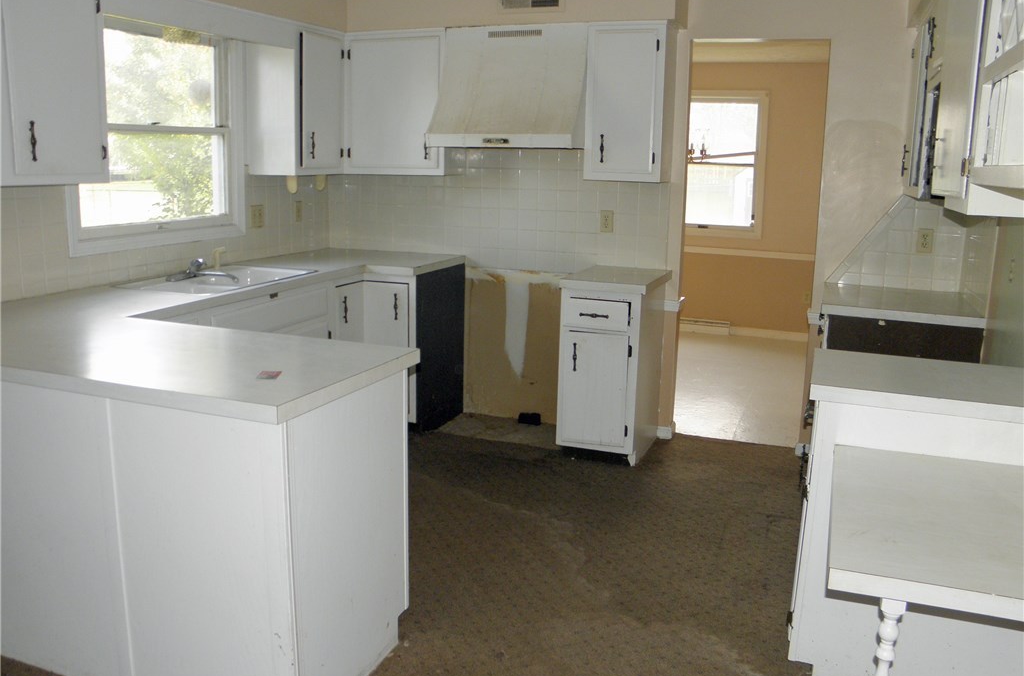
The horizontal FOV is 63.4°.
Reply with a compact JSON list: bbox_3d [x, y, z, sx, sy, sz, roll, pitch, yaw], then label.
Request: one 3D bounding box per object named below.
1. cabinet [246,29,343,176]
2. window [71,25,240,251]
[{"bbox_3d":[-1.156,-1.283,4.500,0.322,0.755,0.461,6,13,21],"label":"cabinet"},{"bbox_3d":[-1.637,-0.951,3.853,0.110,1.041,1.126,6,13,21],"label":"window"}]

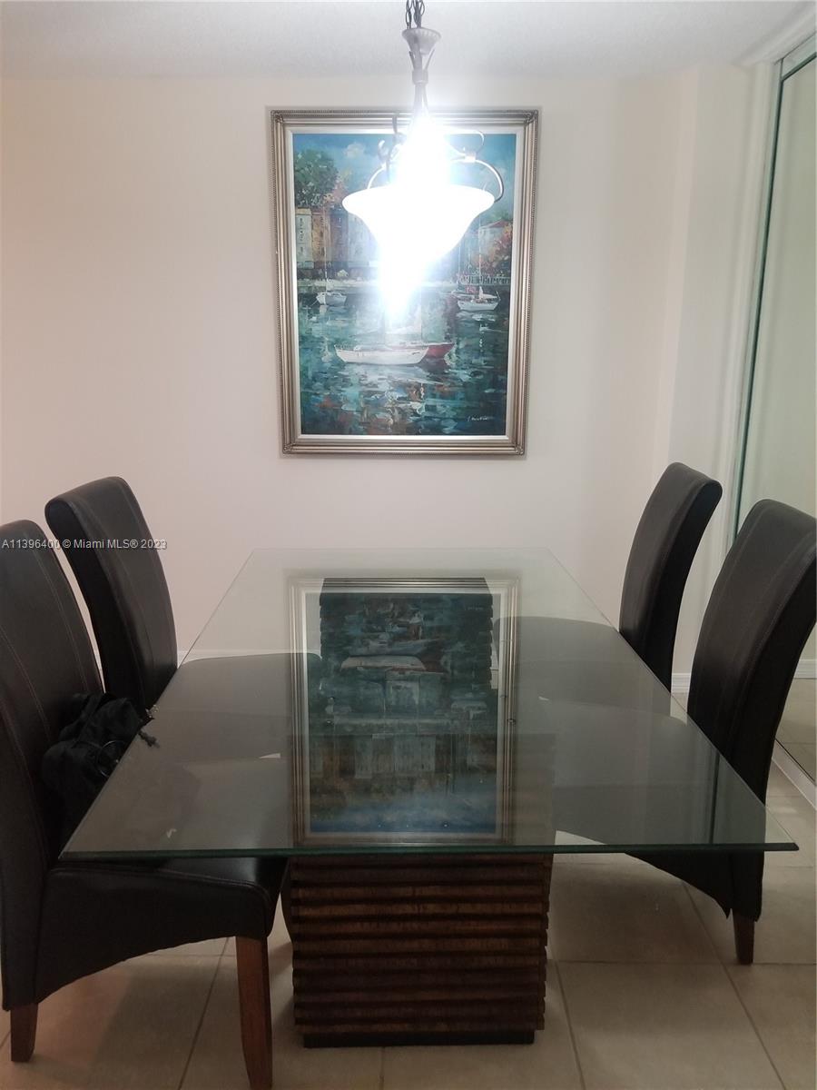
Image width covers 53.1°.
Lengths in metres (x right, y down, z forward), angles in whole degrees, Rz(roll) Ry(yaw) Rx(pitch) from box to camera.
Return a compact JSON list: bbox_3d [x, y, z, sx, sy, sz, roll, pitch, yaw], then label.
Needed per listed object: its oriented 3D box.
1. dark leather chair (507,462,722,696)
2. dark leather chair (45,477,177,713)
[{"bbox_3d":[0.631,0.273,2.783,0.620,1.060,0.460,1,14,2],"label":"dark leather chair"},{"bbox_3d":[-0.597,0.358,2.394,0.640,1.060,0.460,0,14,-2],"label":"dark leather chair"}]

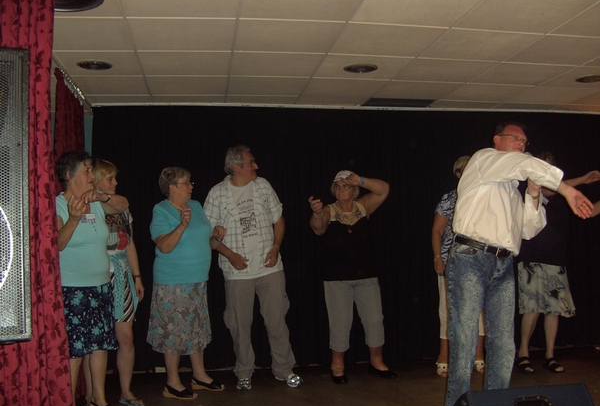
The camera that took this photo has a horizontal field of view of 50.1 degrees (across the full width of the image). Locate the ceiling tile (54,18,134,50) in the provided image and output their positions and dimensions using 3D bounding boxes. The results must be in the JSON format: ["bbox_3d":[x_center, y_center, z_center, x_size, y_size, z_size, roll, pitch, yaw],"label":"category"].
[{"bbox_3d":[-1.218,-0.941,3.558,0.580,0.025,0.600,0,-4,-8],"label":"ceiling tile"}]

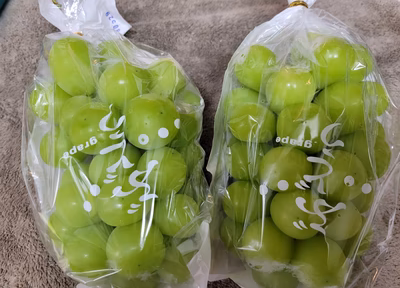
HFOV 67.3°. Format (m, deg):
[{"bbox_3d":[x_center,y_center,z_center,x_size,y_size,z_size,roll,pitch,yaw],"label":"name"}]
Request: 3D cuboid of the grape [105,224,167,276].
[{"bbox_3d":[-0.035,0.057,0.163,0.031,0.030,0.030,0,67,0],"label":"grape"}]

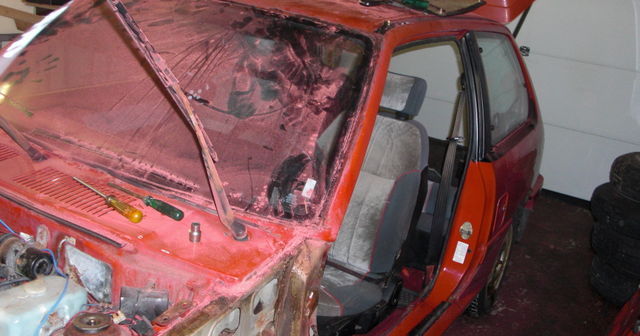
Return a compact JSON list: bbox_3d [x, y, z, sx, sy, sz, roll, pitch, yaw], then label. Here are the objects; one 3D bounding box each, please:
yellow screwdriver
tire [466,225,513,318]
[{"bbox_3d":[-0.488,0.065,1.507,0.031,0.031,0.285,-15,26,-42],"label":"yellow screwdriver"},{"bbox_3d":[0.794,0.412,3.243,0.180,0.560,0.560,17,19,28],"label":"tire"}]

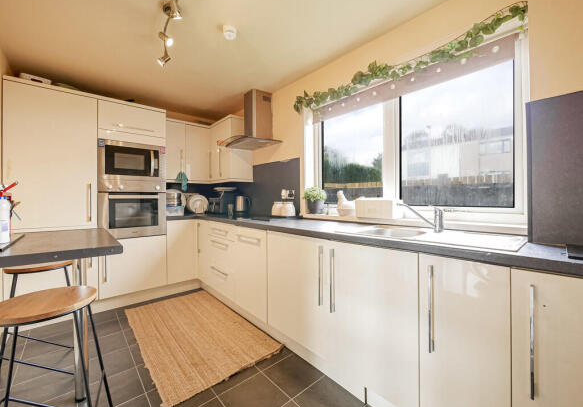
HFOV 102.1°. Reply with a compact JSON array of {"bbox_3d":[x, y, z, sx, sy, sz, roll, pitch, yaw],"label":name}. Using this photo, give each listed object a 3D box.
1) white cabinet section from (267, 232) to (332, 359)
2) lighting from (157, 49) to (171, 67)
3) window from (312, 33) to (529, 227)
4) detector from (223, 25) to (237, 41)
[{"bbox_3d":[0.228,0.579,1.815,0.570,0.742,0.605,-1,1,-42],"label":"white cabinet section"},{"bbox_3d":[-1.016,-1.143,1.870,0.100,0.120,0.080,0,1,0],"label":"lighting"},{"bbox_3d":[0.774,-0.442,1.890,0.090,1.055,1.595,-1,1,-42],"label":"window"},{"bbox_3d":[-0.452,-1.240,1.720,0.100,0.045,0.100,0,1,0],"label":"detector"}]

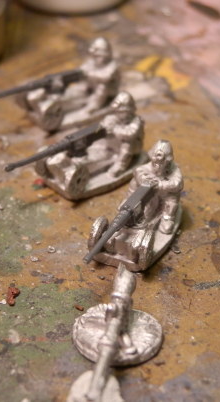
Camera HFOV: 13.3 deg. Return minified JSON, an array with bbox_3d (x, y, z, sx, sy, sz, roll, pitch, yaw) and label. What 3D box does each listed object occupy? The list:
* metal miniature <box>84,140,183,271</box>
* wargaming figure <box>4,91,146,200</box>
[{"bbox_3d":[0.003,0.001,0.126,0.009,0.012,0.025,18,37,23],"label":"metal miniature"},{"bbox_3d":[-0.004,-0.008,0.140,0.025,0.012,0.009,-25,42,-33],"label":"wargaming figure"}]

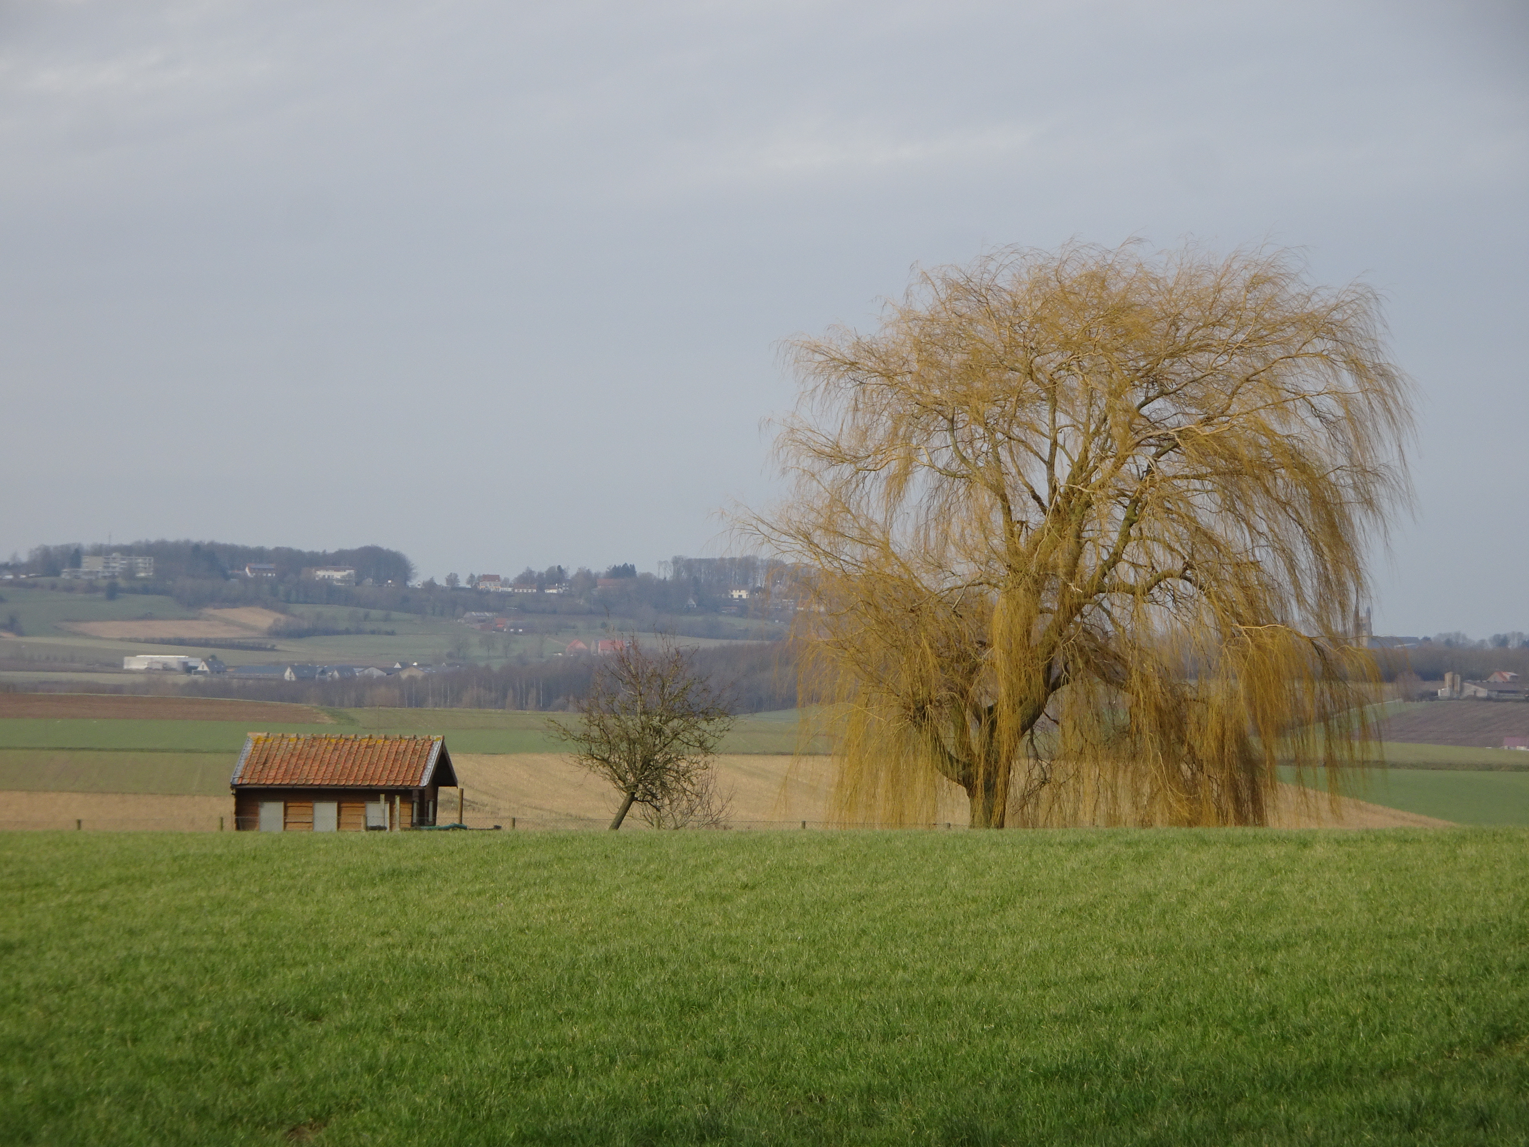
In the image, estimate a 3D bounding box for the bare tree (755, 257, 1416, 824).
[{"bbox_3d":[7.570,-0.600,169.000,16.100,14.800,14.800,0,0,0],"label":"bare tree"}]

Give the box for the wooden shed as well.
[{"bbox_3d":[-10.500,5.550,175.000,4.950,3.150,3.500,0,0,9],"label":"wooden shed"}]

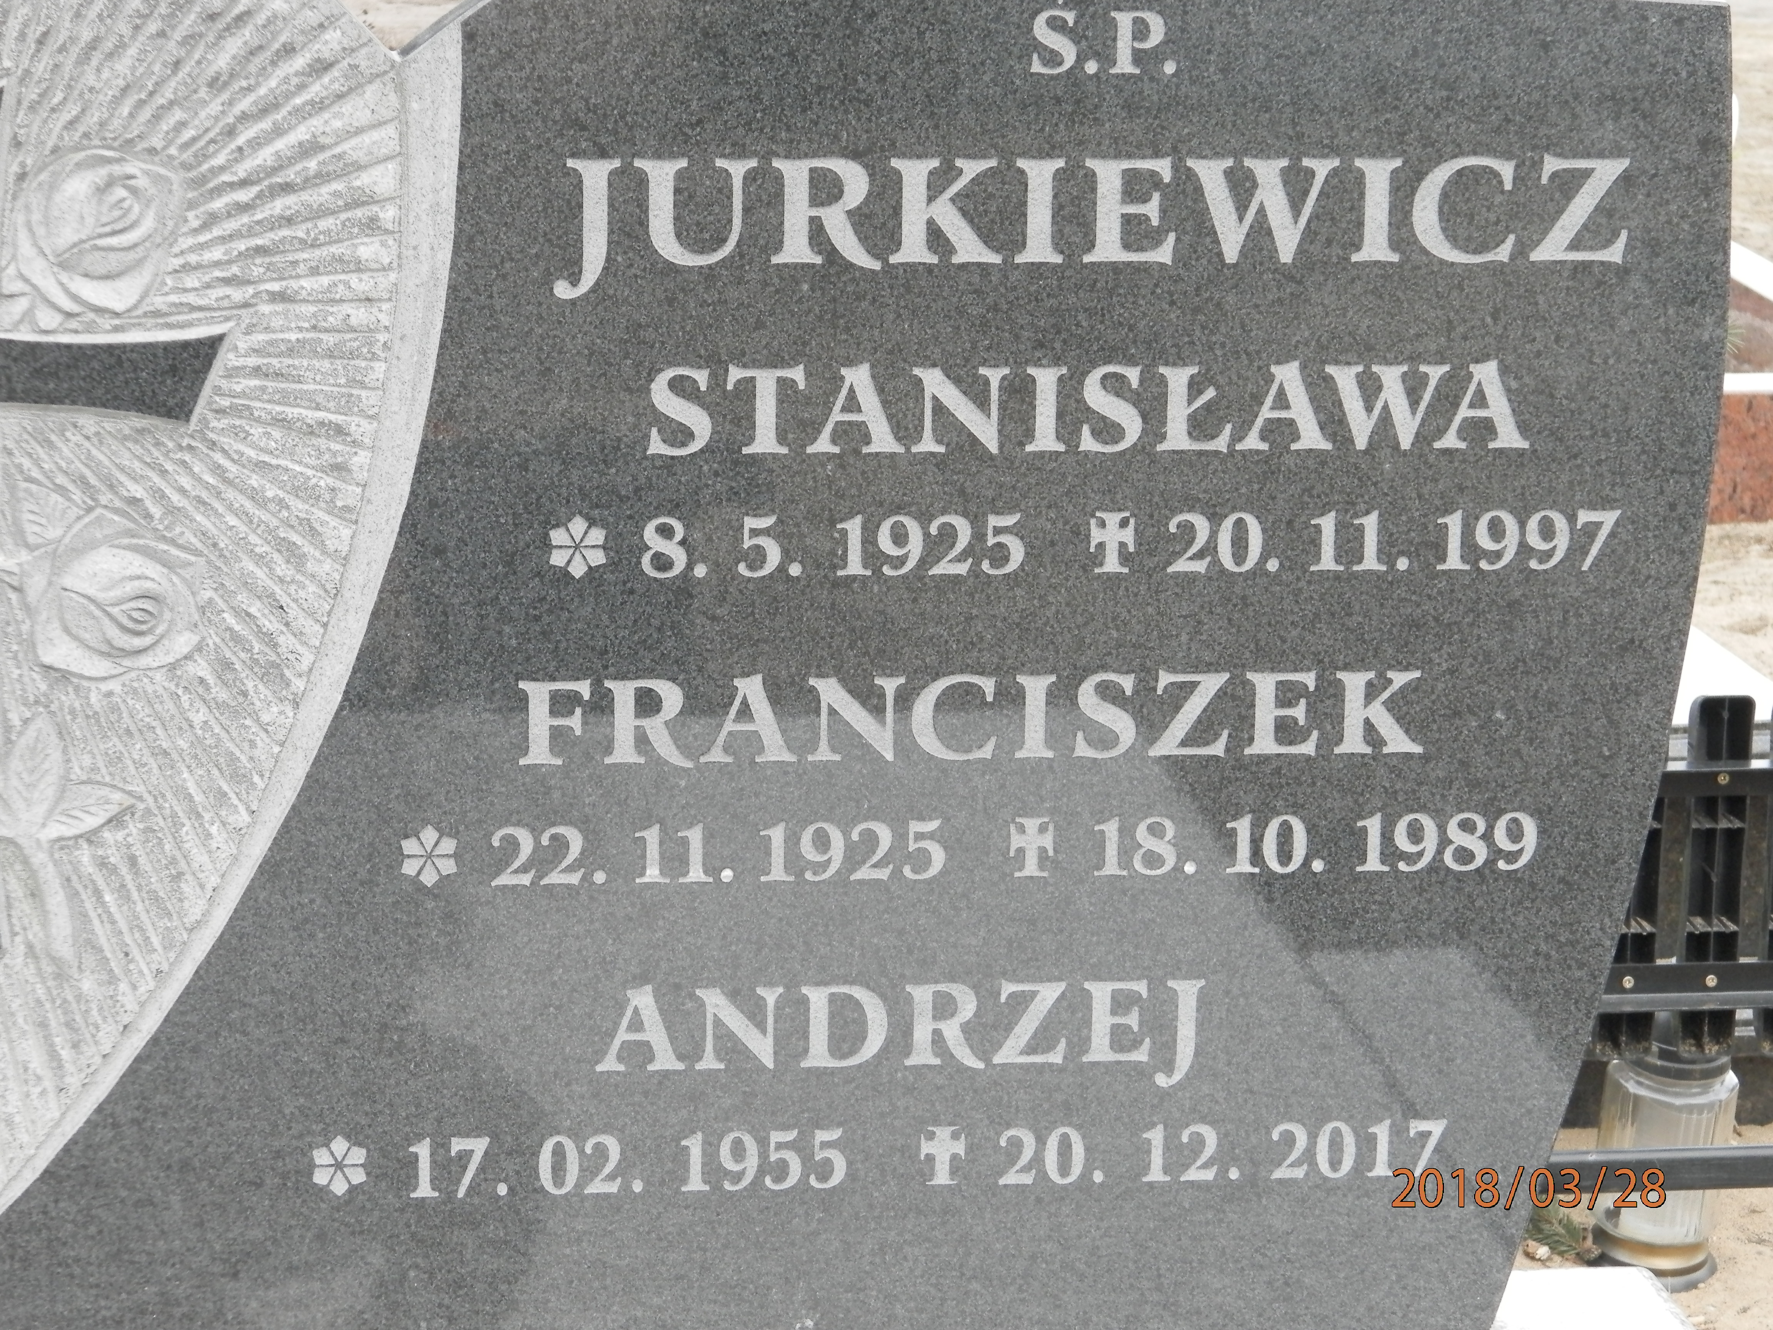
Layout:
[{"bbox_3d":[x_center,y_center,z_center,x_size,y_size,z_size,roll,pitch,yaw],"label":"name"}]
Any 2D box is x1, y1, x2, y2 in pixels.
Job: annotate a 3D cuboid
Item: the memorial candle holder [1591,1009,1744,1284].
[{"bbox_3d":[0.569,0.336,3.939,0.098,0.218,0.098,4,17,0],"label":"memorial candle holder"}]

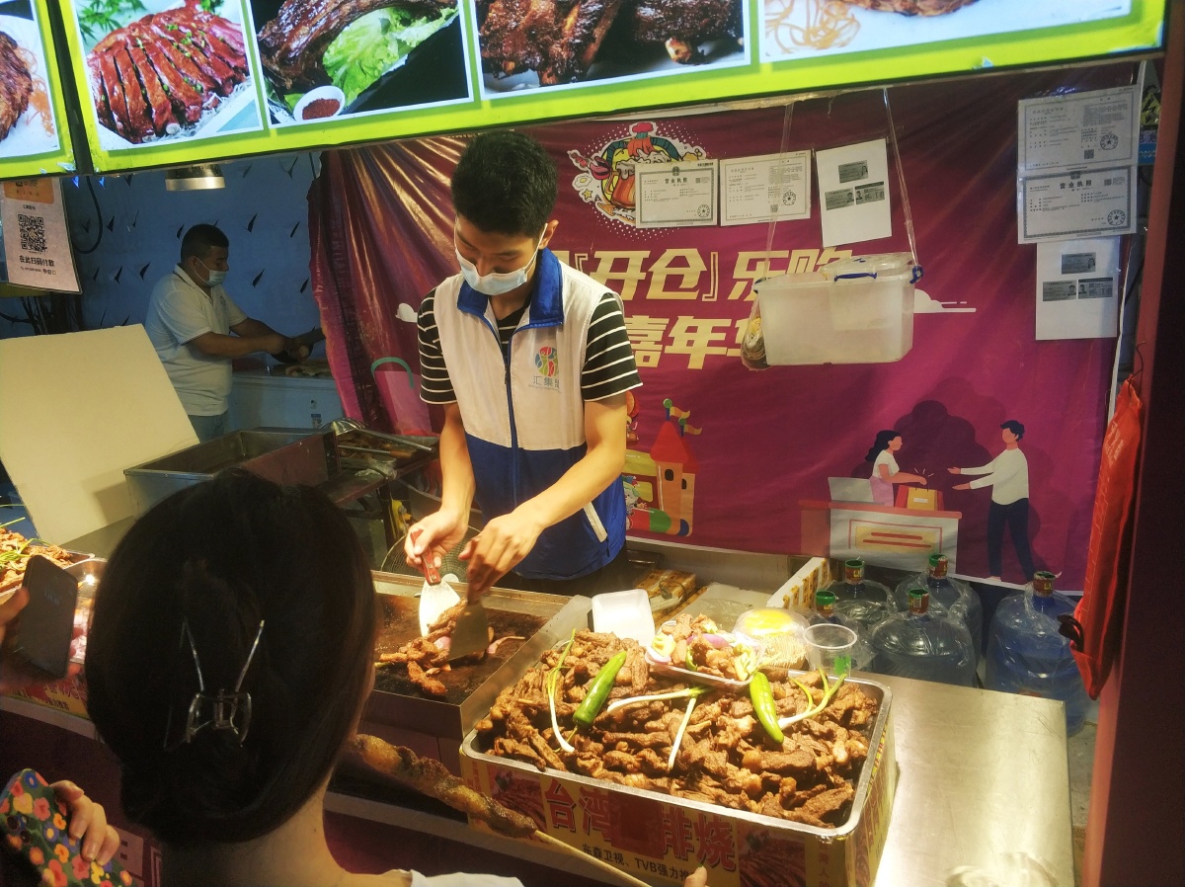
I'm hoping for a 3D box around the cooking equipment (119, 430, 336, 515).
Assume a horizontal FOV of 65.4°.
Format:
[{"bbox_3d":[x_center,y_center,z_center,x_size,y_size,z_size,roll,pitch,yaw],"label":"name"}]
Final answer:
[{"bbox_3d":[-1.186,0.094,3.042,0.350,0.145,0.480,3,18,25],"label":"cooking equipment"}]

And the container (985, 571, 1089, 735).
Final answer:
[{"bbox_3d":[1.295,0.600,2.671,0.260,0.475,0.260,3,18,25],"label":"container"}]

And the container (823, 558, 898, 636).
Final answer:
[{"bbox_3d":[0.809,0.589,2.845,0.260,0.475,0.260,3,18,25],"label":"container"}]

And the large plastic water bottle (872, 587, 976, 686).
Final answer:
[{"bbox_3d":[0.923,0.643,2.622,0.260,0.475,0.260,3,18,25],"label":"large plastic water bottle"}]

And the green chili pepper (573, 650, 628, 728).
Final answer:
[{"bbox_3d":[0.019,0.351,1.344,0.030,0.030,0.150,4,18,28],"label":"green chili pepper"}]

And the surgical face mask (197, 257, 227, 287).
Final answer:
[{"bbox_3d":[-1.460,-0.659,3.550,0.110,0.110,0.140,13,15,-5],"label":"surgical face mask"}]

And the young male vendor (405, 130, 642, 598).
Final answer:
[{"bbox_3d":[-0.090,0.294,1.814,0.460,1.730,0.450,2,17,21],"label":"young male vendor"}]

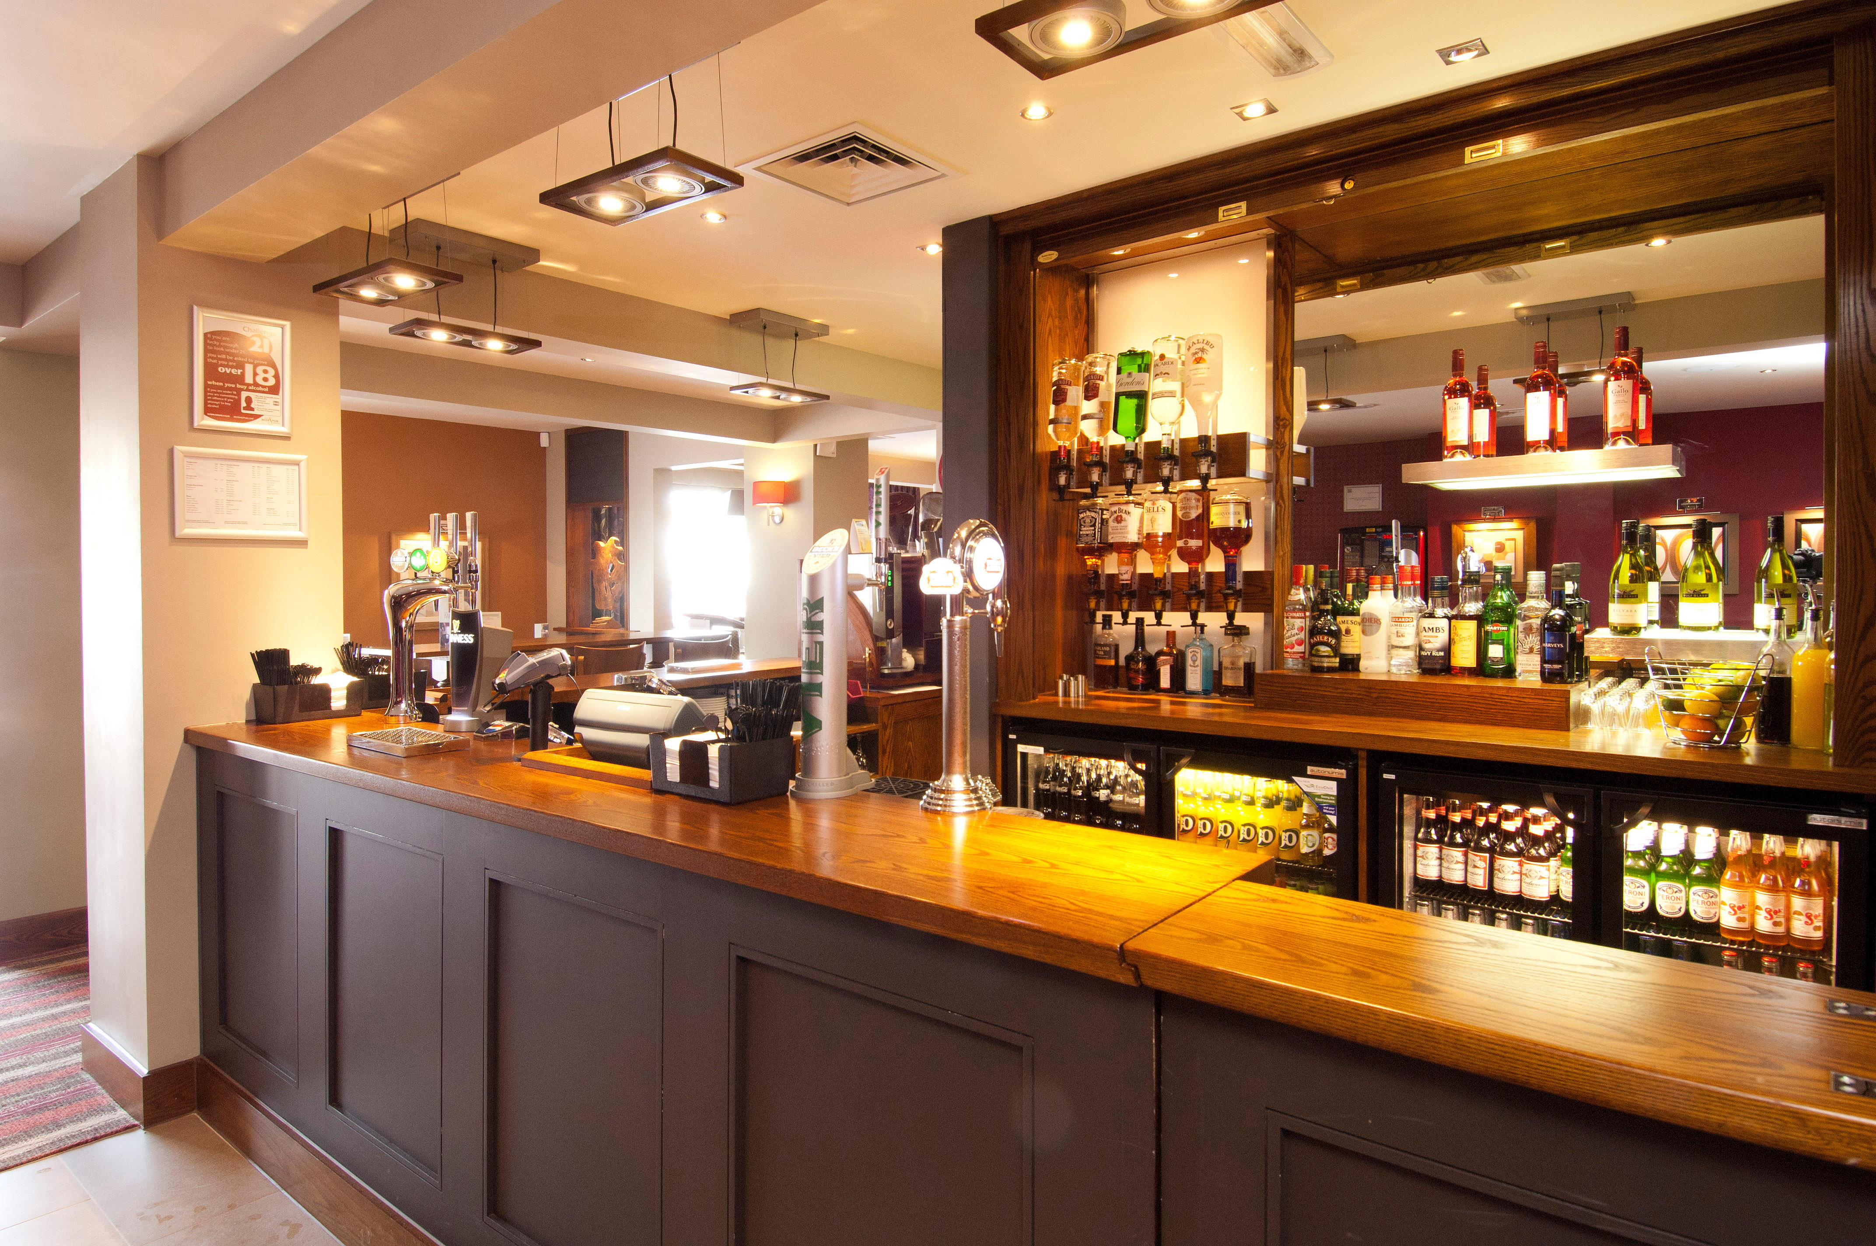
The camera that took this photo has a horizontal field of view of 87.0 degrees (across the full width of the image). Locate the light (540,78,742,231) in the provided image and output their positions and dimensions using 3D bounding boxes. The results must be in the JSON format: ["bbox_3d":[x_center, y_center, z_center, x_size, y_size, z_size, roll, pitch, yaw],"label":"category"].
[{"bbox_3d":[-0.673,-1.104,2.248,0.440,0.250,0.200,1,1,34],"label":"light"}]

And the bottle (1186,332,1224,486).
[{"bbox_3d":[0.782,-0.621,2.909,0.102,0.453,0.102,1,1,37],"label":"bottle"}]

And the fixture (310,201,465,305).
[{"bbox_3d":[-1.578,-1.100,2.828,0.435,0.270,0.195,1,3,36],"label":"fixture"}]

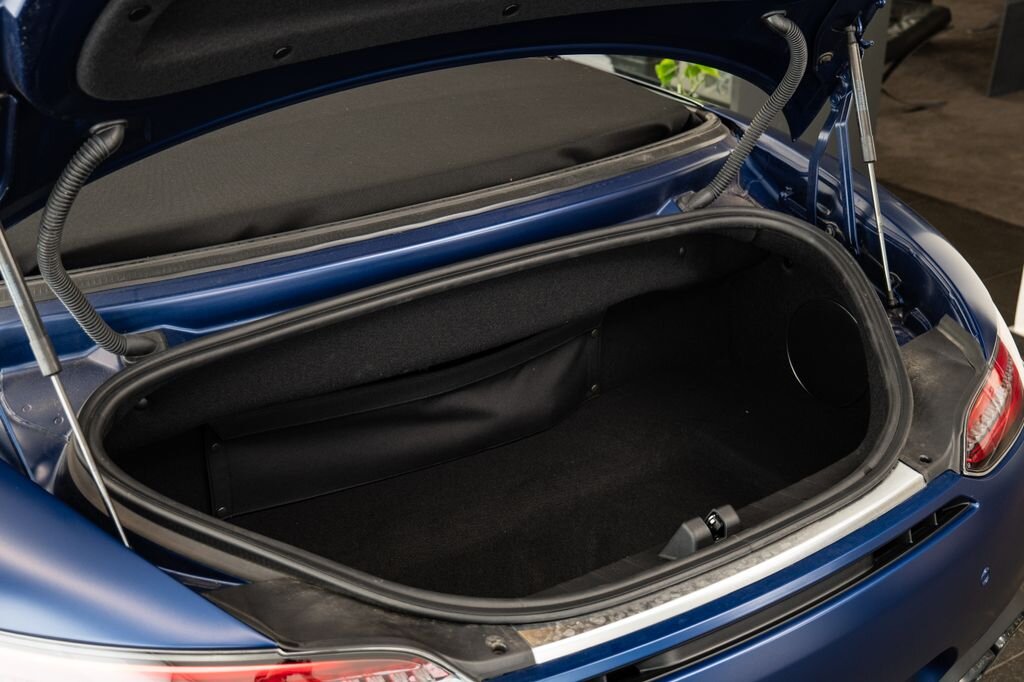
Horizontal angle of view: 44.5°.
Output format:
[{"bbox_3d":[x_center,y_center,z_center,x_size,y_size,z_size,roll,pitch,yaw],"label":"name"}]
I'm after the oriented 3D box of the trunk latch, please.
[{"bbox_3d":[0.230,0.226,1.470,0.105,0.045,0.044,-17,31,-30],"label":"trunk latch"}]

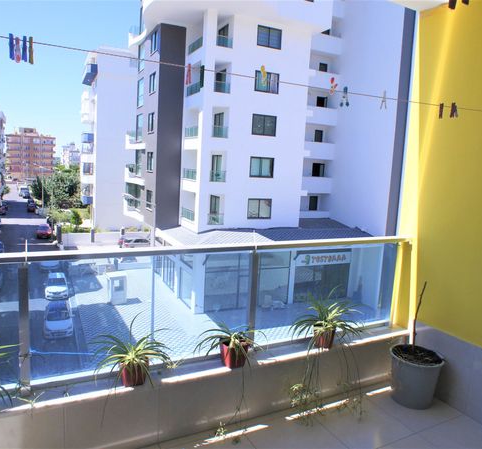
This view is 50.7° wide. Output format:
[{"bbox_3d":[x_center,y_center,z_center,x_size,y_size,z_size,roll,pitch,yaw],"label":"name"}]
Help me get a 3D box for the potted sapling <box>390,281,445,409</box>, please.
[{"bbox_3d":[1.173,0.778,3.372,0.349,0.814,0.349,0,7,-23],"label":"potted sapling"}]

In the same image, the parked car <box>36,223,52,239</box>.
[{"bbox_3d":[-27.618,0.925,71.223,1.760,1.460,4.200,0,7,-23],"label":"parked car"}]

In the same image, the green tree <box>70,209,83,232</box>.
[{"bbox_3d":[-23.763,-0.578,73.500,2.000,3.500,2.000,0,7,-23],"label":"green tree"}]

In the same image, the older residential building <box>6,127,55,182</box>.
[{"bbox_3d":[-89.519,-29.470,216.426,19.500,21.667,13.000,-1,7,-29],"label":"older residential building"}]

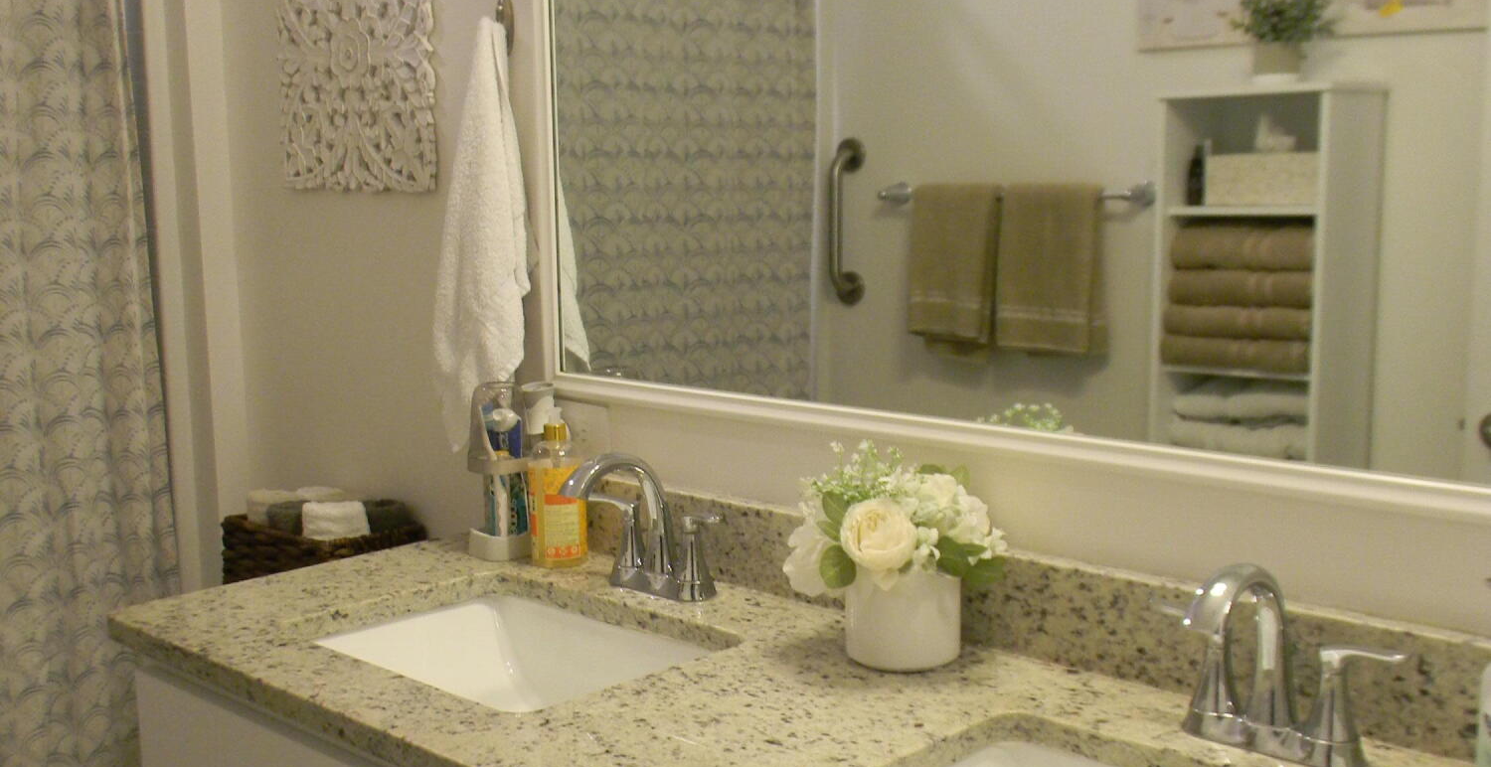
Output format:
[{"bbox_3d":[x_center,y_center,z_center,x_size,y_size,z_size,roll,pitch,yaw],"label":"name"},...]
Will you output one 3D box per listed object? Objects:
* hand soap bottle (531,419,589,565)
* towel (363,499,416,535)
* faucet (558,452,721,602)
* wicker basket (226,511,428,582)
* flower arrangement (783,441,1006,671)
[{"bbox_3d":[-0.236,0.132,2.018,0.072,0.193,0.068,-2,8,-9],"label":"hand soap bottle"},{"bbox_3d":[-0.542,0.229,2.369,0.085,0.116,0.080,7,11,43],"label":"towel"},{"bbox_3d":[-0.155,0.163,1.861,0.225,0.172,0.179,7,11,43],"label":"faucet"},{"bbox_3d":[-0.631,0.263,2.419,0.285,0.118,0.152,7,11,43],"label":"wicker basket"},{"bbox_3d":[0.149,0.171,1.615,0.208,0.215,0.195,-1,8,0],"label":"flower arrangement"}]

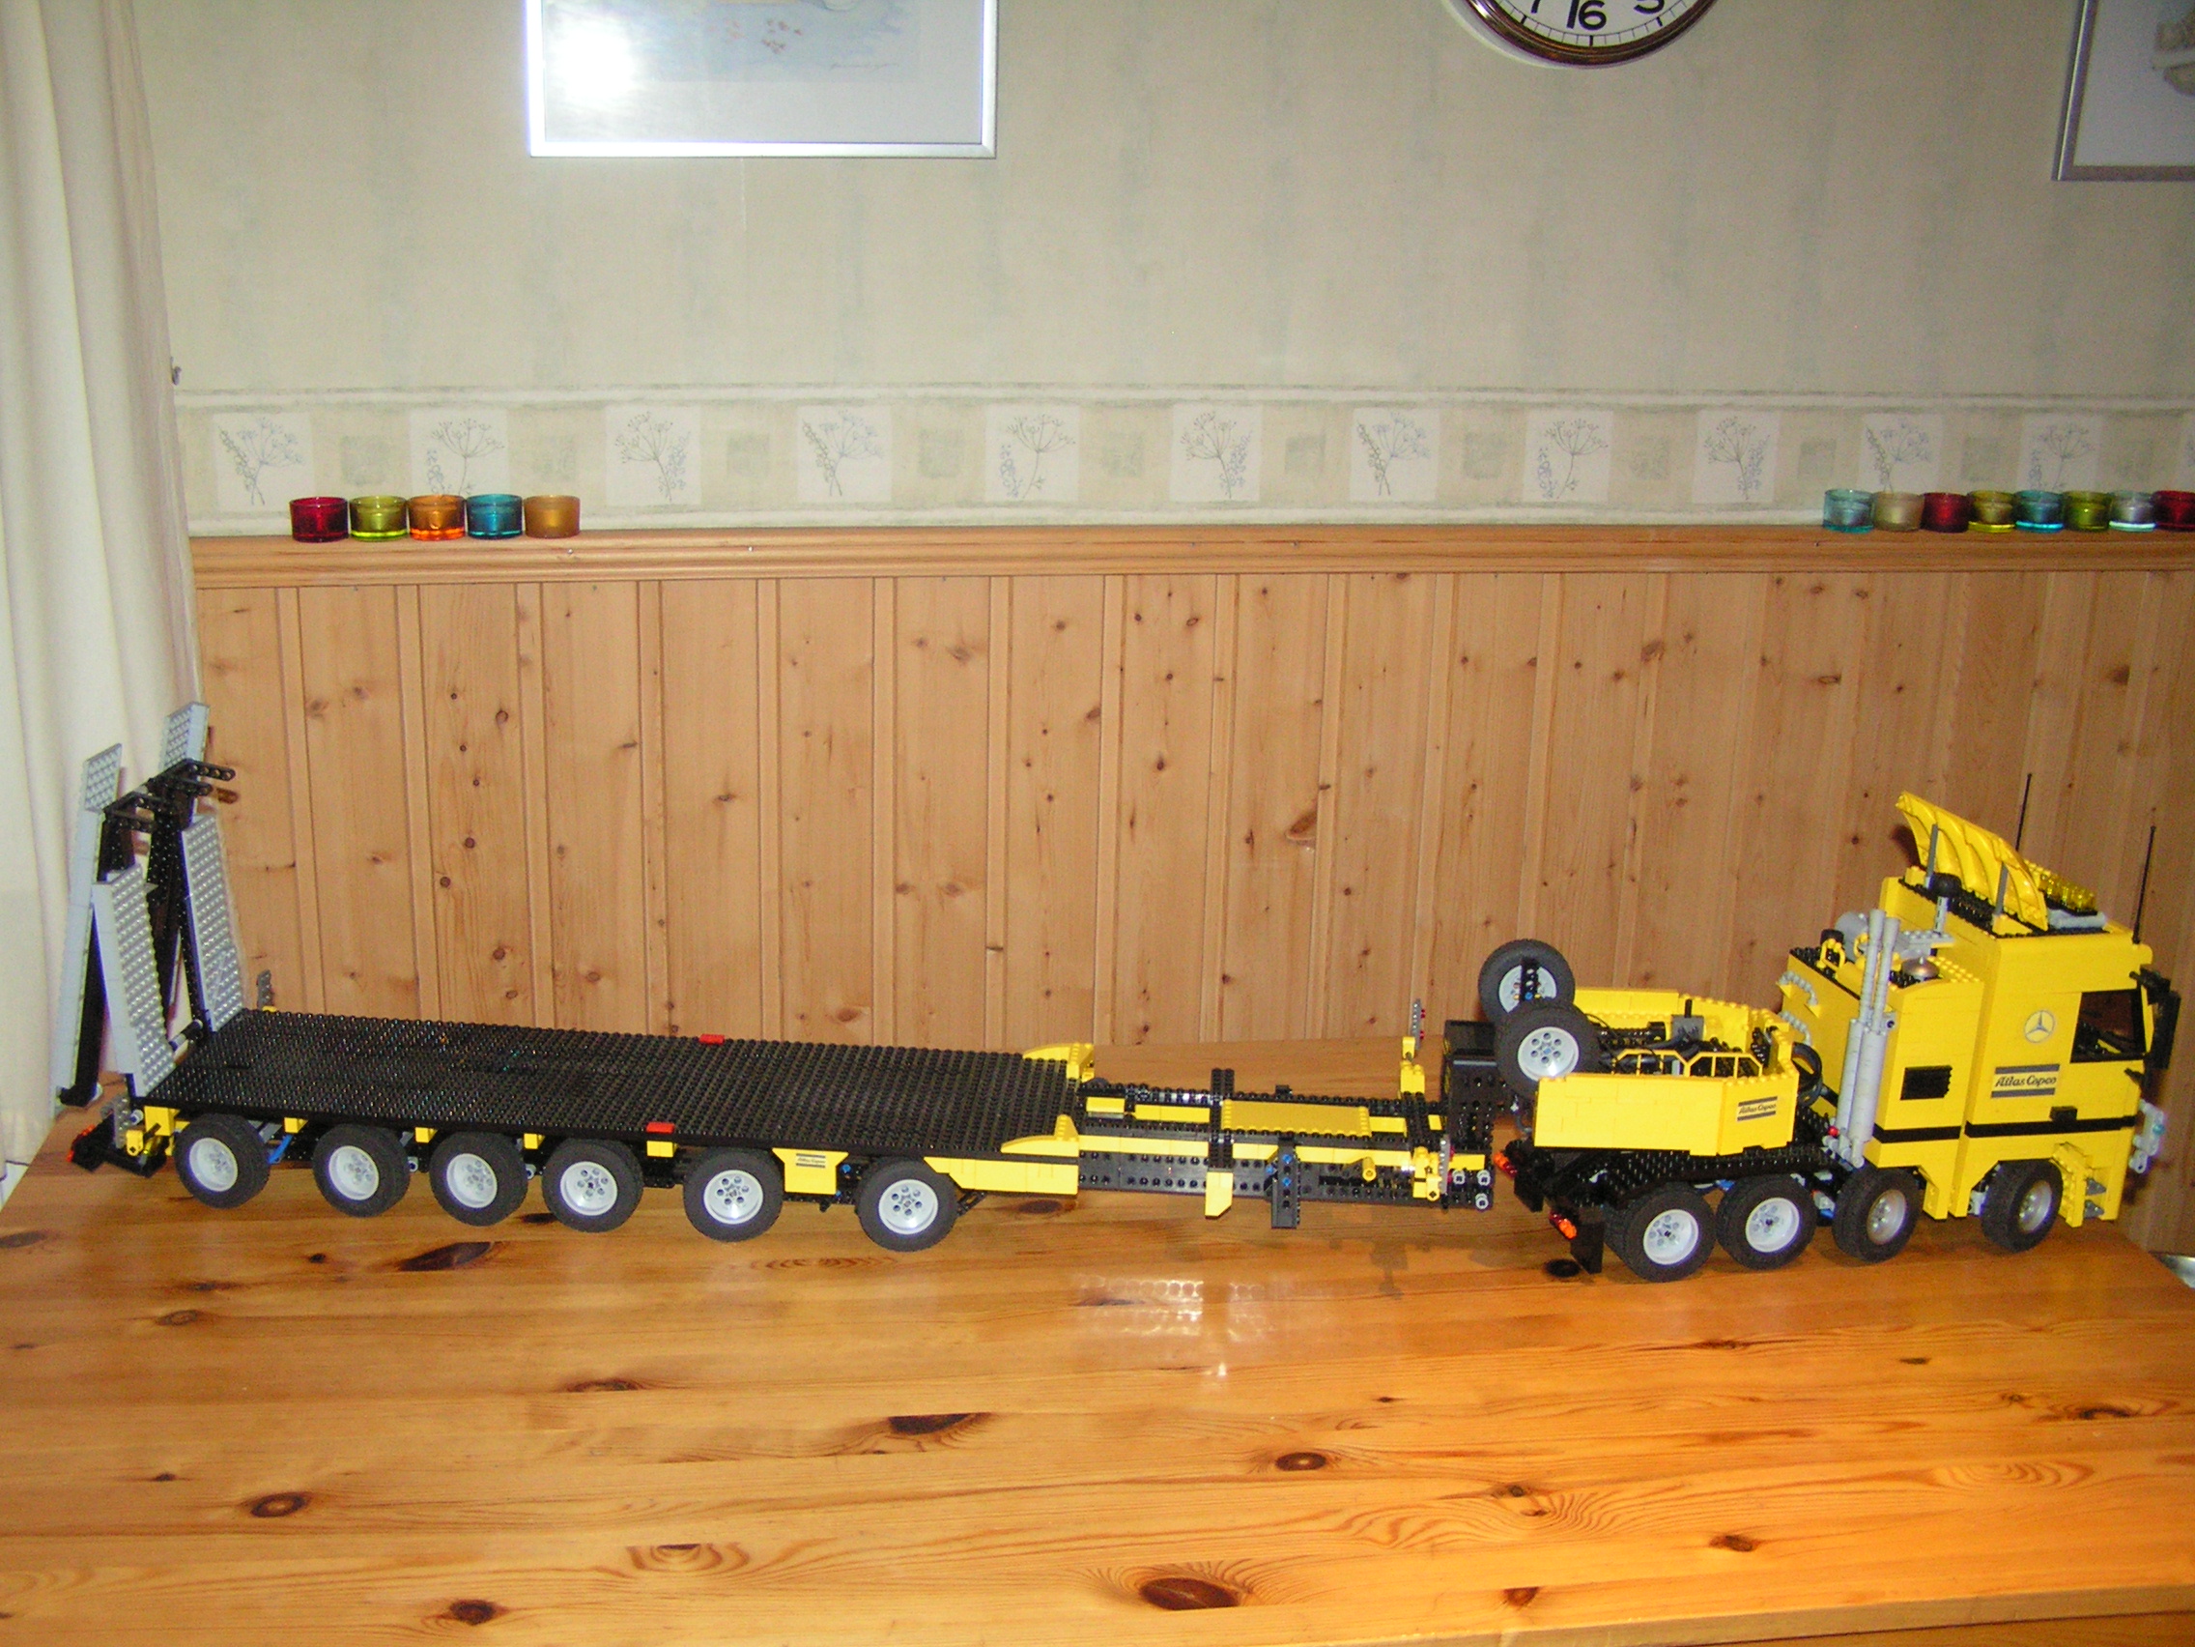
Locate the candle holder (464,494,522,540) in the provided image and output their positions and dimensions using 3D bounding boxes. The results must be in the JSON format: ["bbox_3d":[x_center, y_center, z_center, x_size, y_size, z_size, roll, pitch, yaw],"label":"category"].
[{"bbox_3d":[-0.540,-0.276,2.158,0.049,0.034,0.049,-1,18,-9],"label":"candle holder"}]

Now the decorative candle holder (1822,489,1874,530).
[{"bbox_3d":[0.743,-0.308,2.382,0.050,0.036,0.050,-1,16,-10],"label":"decorative candle holder"}]

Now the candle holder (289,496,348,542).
[{"bbox_3d":[-0.689,-0.269,2.134,0.049,0.034,0.049,-1,18,-9],"label":"candle holder"}]

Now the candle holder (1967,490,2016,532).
[{"bbox_3d":[0.896,-0.312,2.414,0.050,0.036,0.050,-1,16,-10],"label":"candle holder"}]

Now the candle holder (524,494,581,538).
[{"bbox_3d":[-0.488,-0.274,2.159,0.050,0.036,0.050,-1,16,-10],"label":"candle holder"}]

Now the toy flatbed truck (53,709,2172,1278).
[{"bbox_3d":[0.013,0.108,1.557,1.370,0.303,0.213,2,16,0],"label":"toy flatbed truck"}]

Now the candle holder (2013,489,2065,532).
[{"bbox_3d":[0.949,-0.313,2.426,0.050,0.036,0.050,-1,16,-10],"label":"candle holder"}]

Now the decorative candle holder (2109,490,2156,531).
[{"bbox_3d":[1.052,-0.316,2.449,0.050,0.036,0.050,-1,16,-10],"label":"decorative candle holder"}]

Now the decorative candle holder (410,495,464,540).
[{"bbox_3d":[-0.587,-0.272,2.142,0.050,0.036,0.050,-1,16,-10],"label":"decorative candle holder"}]

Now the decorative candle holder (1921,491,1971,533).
[{"bbox_3d":[0.849,-0.312,2.413,0.049,0.034,0.049,-1,18,-9],"label":"decorative candle holder"}]

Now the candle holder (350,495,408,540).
[{"bbox_3d":[-0.639,-0.272,2.142,0.049,0.034,0.049,-1,18,-9],"label":"candle holder"}]

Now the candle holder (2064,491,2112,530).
[{"bbox_3d":[1.001,-0.317,2.438,0.049,0.034,0.049,-1,18,-9],"label":"candle holder"}]

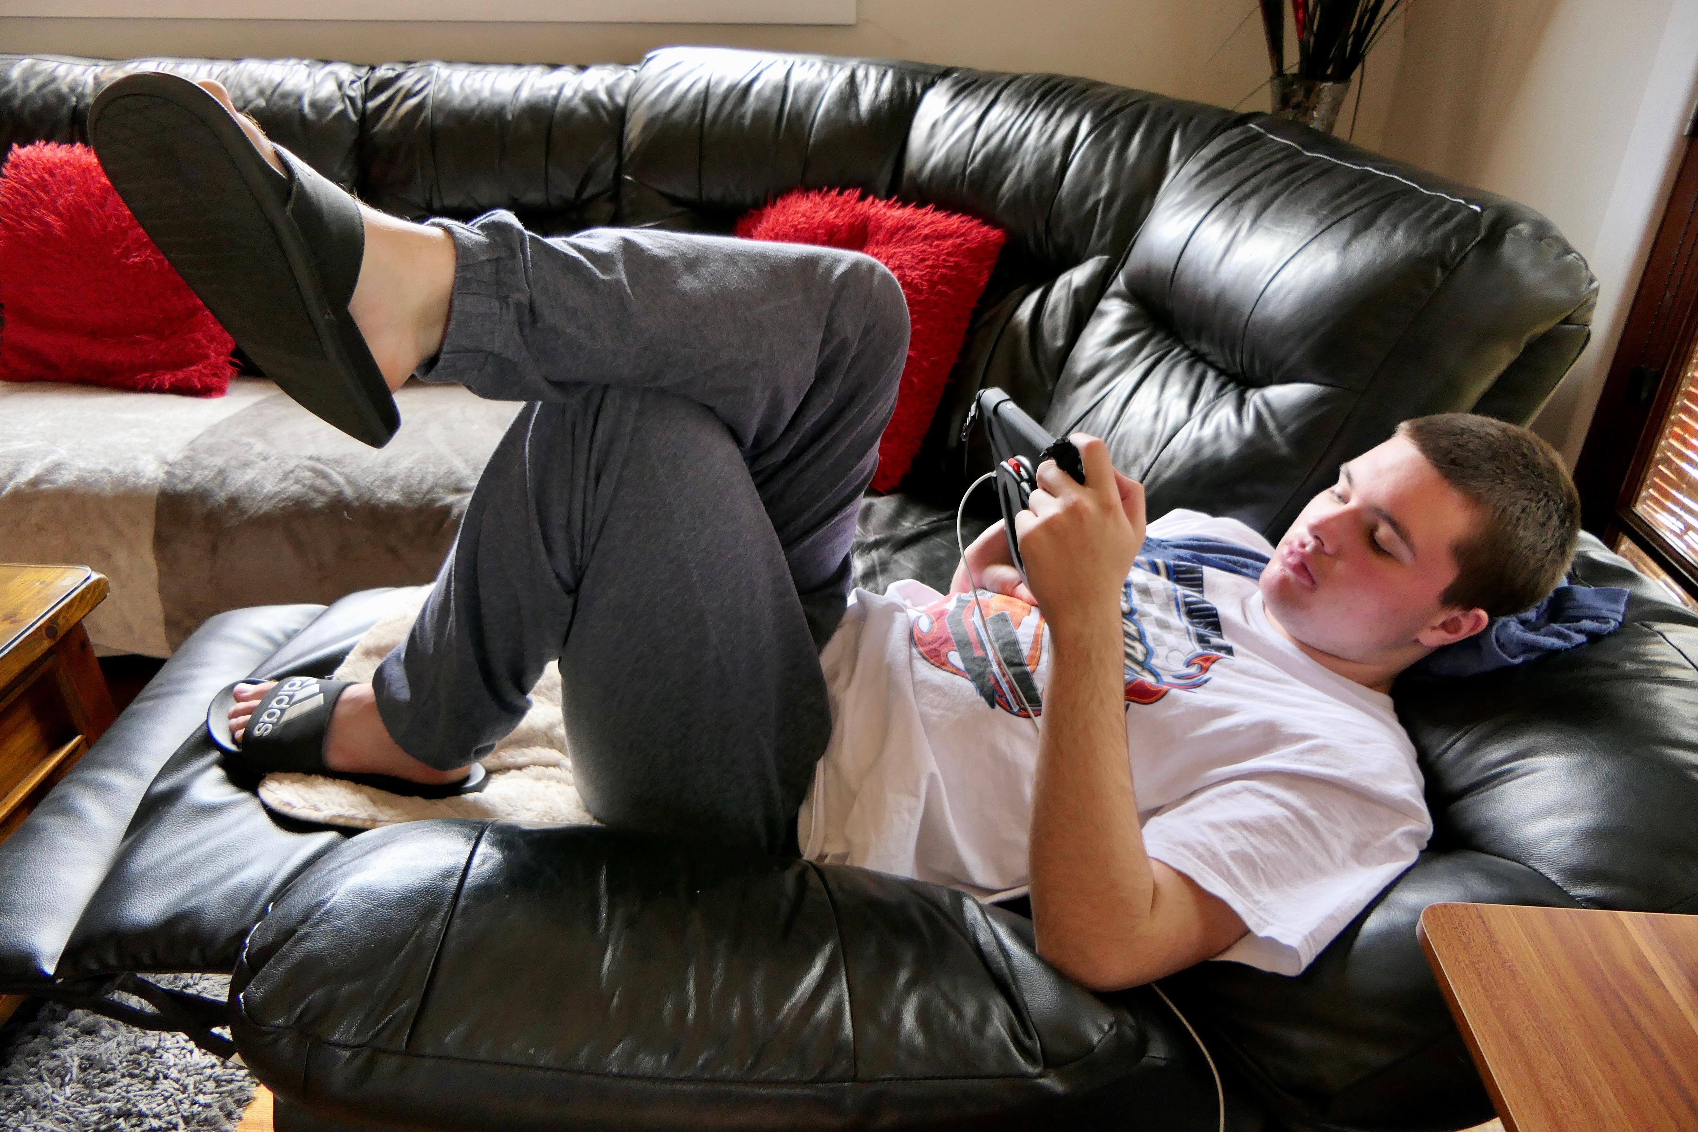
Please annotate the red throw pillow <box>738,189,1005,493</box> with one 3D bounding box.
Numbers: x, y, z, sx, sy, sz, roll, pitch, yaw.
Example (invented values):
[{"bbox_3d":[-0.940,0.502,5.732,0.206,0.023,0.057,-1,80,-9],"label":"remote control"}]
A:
[{"bbox_3d":[-0.035,-0.347,1.730,0.420,0.420,0.150,19,11,11],"label":"red throw pillow"}]

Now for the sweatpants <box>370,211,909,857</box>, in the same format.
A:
[{"bbox_3d":[-0.190,-0.046,1.006,0.500,0.490,0.500,0,27,0],"label":"sweatpants"}]

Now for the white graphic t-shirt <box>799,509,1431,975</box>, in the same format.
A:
[{"bbox_3d":[0.190,0.138,0.954,0.480,0.250,0.490,-12,27,6],"label":"white graphic t-shirt"}]

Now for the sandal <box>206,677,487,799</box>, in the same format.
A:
[{"bbox_3d":[-0.489,0.142,1.103,0.295,0.090,0.115,12,31,11],"label":"sandal"}]

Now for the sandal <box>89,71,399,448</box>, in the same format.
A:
[{"bbox_3d":[-0.425,-0.237,0.863,0.115,0.295,0.095,-8,35,30],"label":"sandal"}]

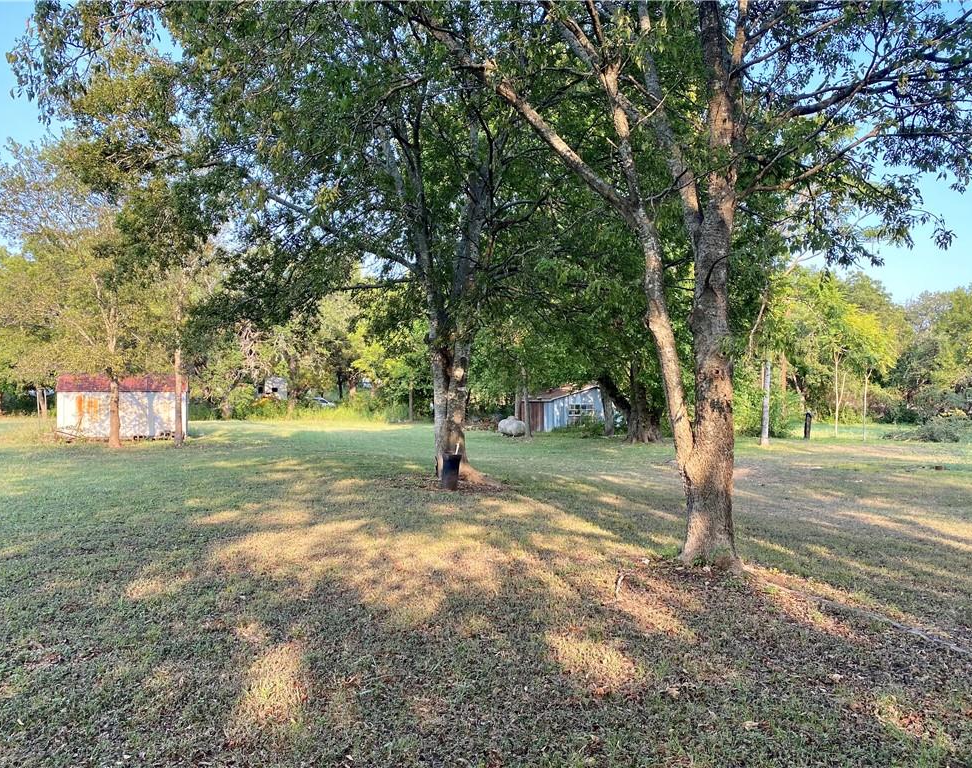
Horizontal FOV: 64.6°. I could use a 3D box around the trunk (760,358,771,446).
[{"bbox_3d":[9.994,0.661,27.500,0.340,3.147,0.340,0,-1,0],"label":"trunk"}]

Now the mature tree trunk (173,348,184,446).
[{"bbox_3d":[-10.995,0.447,27.500,0.386,3.576,0.386,0,-1,0],"label":"mature tree trunk"}]

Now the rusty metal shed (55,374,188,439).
[{"bbox_3d":[-15.599,0.940,33.292,5.000,2.650,2.800,1,-1,-23],"label":"rusty metal shed"}]

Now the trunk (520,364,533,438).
[{"bbox_3d":[1.764,0.762,33.500,0.444,3.223,0.444,0,-1,0],"label":"trunk"}]

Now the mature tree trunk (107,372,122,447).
[{"bbox_3d":[-13.042,0.930,27.000,0.506,2.668,0.506,0,-1,0],"label":"mature tree trunk"}]

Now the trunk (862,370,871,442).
[{"bbox_3d":[15.089,0.892,30.500,0.270,2.855,0.220,0,-1,0],"label":"trunk"}]

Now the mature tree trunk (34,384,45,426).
[{"bbox_3d":[-25.544,1.230,44.000,0.515,2.403,0.515,0,-1,0],"label":"mature tree trunk"}]

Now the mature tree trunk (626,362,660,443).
[{"bbox_3d":[6.144,0.722,30.000,1.260,3.121,1.150,0,-1,0],"label":"mature tree trunk"}]

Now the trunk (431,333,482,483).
[{"bbox_3d":[-0.587,0.487,15.300,0.983,2.944,0.850,0,-1,0],"label":"trunk"}]

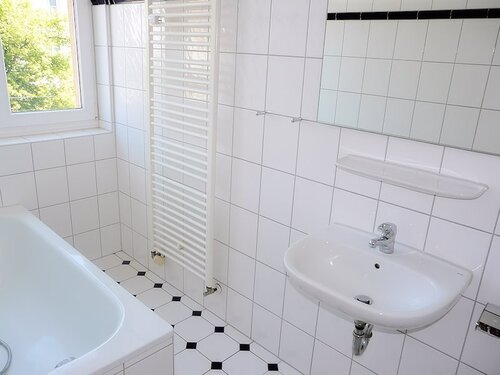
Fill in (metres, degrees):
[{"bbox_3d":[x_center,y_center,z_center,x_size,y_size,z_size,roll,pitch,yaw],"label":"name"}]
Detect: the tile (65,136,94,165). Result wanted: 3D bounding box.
[{"bbox_3d":[-1.117,-0.242,2.651,0.015,0.168,0.191,19,25,40],"label":"tile"}]

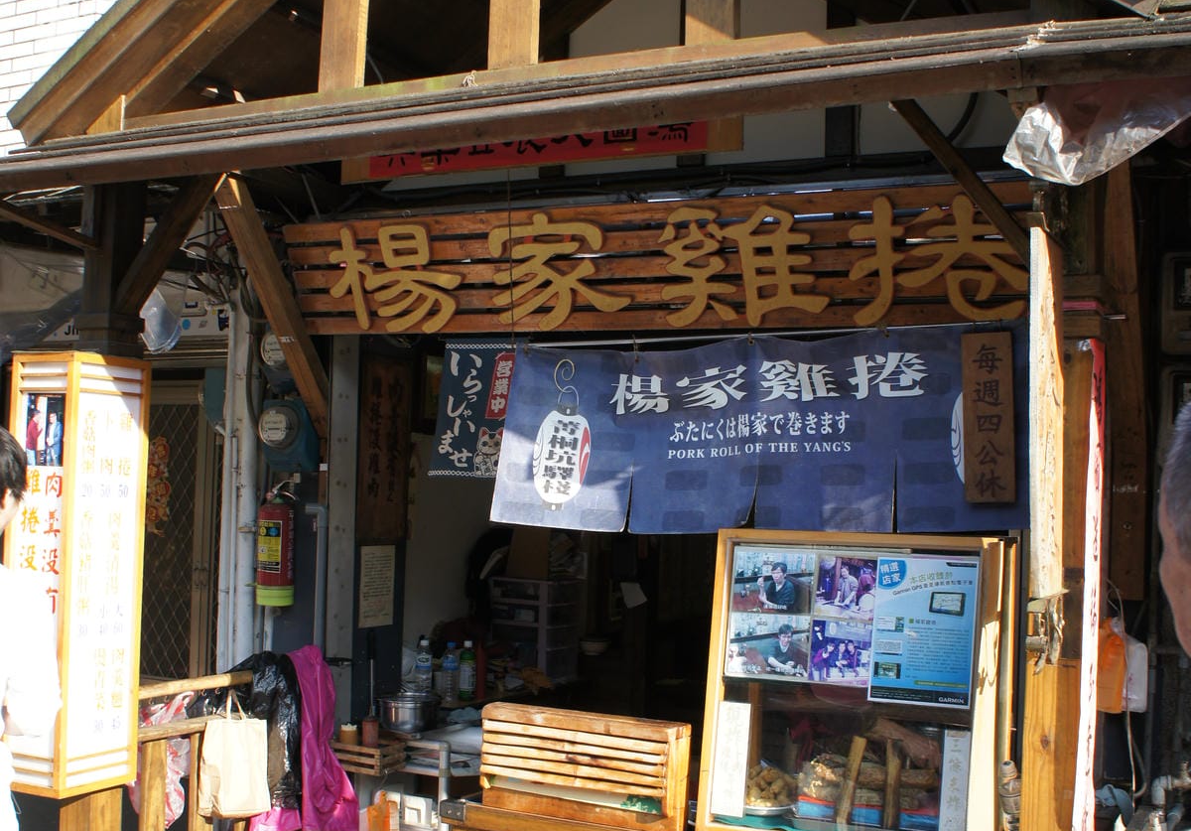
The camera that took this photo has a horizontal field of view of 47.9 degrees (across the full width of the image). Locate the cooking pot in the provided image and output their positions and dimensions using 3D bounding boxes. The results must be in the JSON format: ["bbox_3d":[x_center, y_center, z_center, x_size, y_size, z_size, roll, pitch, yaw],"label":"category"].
[{"bbox_3d":[-0.612,0.970,4.380,0.195,0.125,0.165,2,-3,-9],"label":"cooking pot"}]

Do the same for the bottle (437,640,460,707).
[{"bbox_3d":[-0.531,0.943,4.920,0.066,0.224,0.066,2,-3,-7],"label":"bottle"}]

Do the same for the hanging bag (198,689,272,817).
[{"bbox_3d":[-1.099,1.031,4.080,0.080,0.365,0.230,0,-3,36],"label":"hanging bag"}]

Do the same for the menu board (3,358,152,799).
[{"bbox_3d":[-1.435,0.426,3.714,0.235,1.180,0.270,0,-3,26],"label":"menu board"}]

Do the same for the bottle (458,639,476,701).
[{"bbox_3d":[-0.467,0.932,4.900,0.064,0.221,0.064,2,-3,-7],"label":"bottle"}]

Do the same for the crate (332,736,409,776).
[{"bbox_3d":[-0.747,1.099,4.340,0.225,0.078,0.150,0,-3,26],"label":"crate"}]

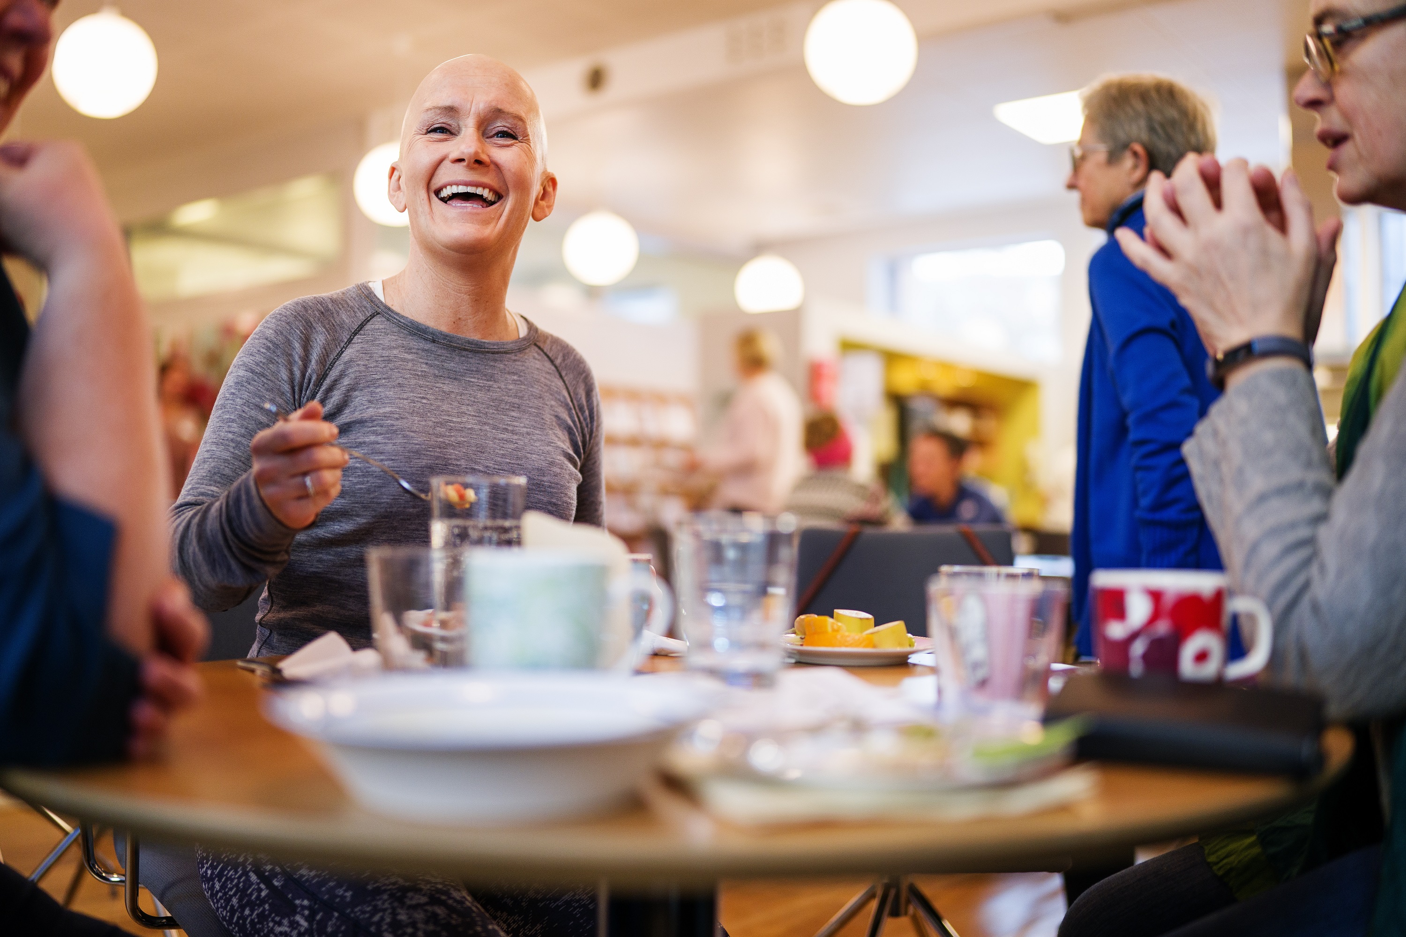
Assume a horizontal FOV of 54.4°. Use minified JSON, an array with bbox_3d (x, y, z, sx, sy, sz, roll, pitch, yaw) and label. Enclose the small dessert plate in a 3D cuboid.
[{"bbox_3d":[0.136,0.163,1.217,0.165,0.018,0.165,0,-2,0],"label":"small dessert plate"}]

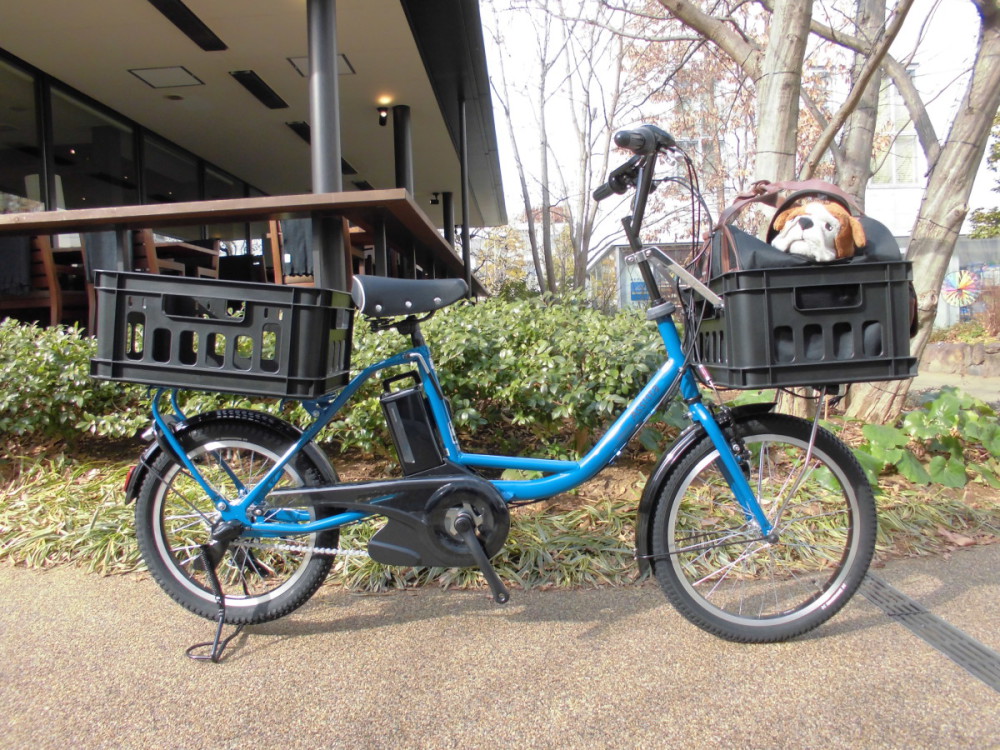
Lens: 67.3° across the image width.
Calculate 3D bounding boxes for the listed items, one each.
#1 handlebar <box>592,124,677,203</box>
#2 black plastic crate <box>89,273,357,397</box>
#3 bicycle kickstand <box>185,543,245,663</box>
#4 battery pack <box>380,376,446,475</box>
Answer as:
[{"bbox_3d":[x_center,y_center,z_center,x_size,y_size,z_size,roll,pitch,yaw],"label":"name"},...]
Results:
[{"bbox_3d":[0.284,-0.458,1.657,0.140,0.090,0.530,-2,3,2],"label":"handlebar"},{"bbox_3d":[-0.596,-0.094,1.686,0.472,0.218,0.345,5,4,0],"label":"black plastic crate"},{"bbox_3d":[-0.617,0.476,1.680,0.095,0.236,0.245,-2,3,2],"label":"bicycle kickstand"},{"bbox_3d":[-0.190,0.110,1.672,0.090,0.218,0.090,-17,2,3],"label":"battery pack"}]

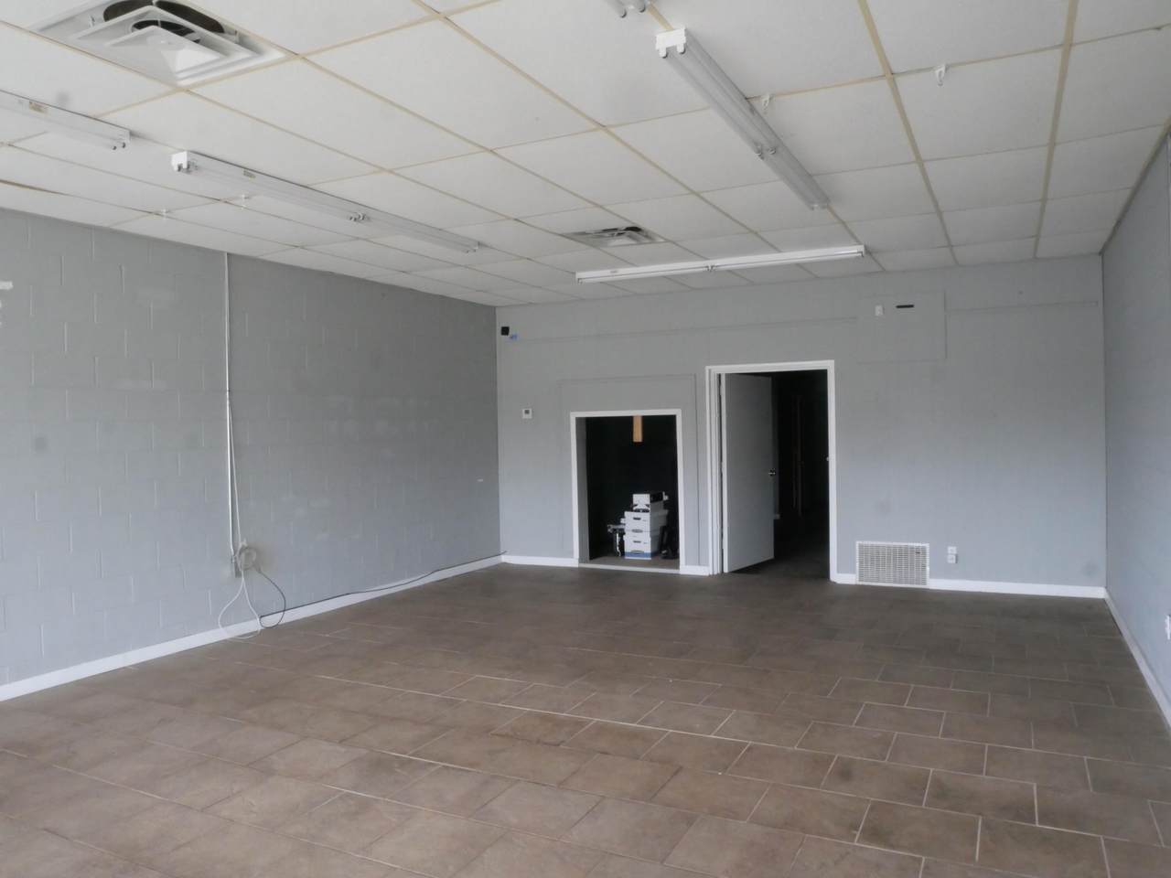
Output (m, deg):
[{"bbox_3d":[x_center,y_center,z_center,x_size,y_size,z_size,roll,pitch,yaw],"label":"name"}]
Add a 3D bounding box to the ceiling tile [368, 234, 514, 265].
[{"bbox_3d":[-1.018,-1.454,6.200,0.600,0.020,1.200,0,2,27],"label":"ceiling tile"}]

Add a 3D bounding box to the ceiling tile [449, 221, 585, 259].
[{"bbox_3d":[-0.453,-1.450,5.904,0.605,0.024,1.215,0,2,27],"label":"ceiling tile"}]

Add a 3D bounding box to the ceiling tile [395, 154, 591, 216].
[{"bbox_3d":[-0.461,-1.407,4.546,0.605,0.024,1.215,0,2,27],"label":"ceiling tile"}]

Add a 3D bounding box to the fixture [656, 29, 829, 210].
[{"bbox_3d":[0.860,-1.388,3.855,0.110,0.088,2.425,-1,1,28],"label":"fixture"}]

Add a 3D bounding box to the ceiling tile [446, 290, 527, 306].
[{"bbox_3d":[-1.016,-1.534,8.842,0.570,0.024,1.040,0,2,27],"label":"ceiling tile"}]

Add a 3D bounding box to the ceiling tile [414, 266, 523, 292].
[{"bbox_3d":[-1.028,-1.492,7.579,0.600,0.020,1.200,0,2,27],"label":"ceiling tile"}]

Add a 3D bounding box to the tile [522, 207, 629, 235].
[{"bbox_3d":[-0.042,-1.445,5.384,0.600,0.020,0.590,0,2,27],"label":"tile"}]

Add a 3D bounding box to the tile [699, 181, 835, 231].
[{"bbox_3d":[1.189,-1.449,5.082,0.605,0.024,1.215,0,2,27],"label":"tile"}]

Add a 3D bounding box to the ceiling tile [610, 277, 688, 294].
[{"bbox_3d":[0.608,-1.518,7.967,0.611,0.020,0.938,-1,1,26],"label":"ceiling tile"}]

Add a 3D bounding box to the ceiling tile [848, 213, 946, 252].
[{"bbox_3d":[2.334,-1.517,6.011,0.611,0.020,1.212,-1,1,26],"label":"ceiling tile"}]

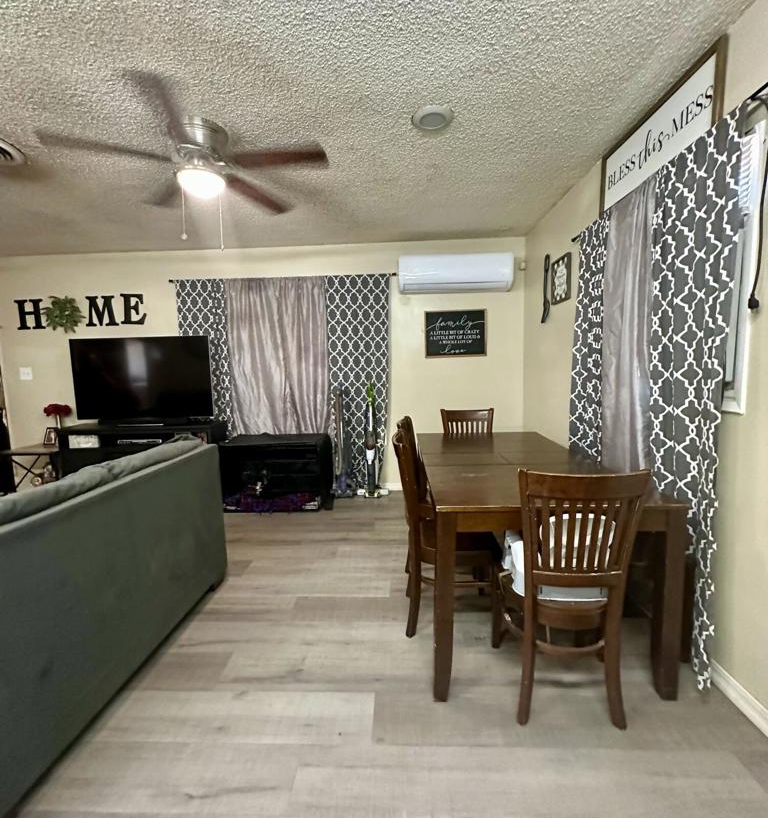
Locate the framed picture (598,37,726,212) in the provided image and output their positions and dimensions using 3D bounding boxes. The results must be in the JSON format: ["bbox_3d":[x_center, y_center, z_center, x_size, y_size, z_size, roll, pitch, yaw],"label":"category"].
[{"bbox_3d":[1.270,-1.251,1.984,0.030,0.320,0.900,-1,6,2],"label":"framed picture"}]

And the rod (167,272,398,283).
[{"bbox_3d":[-0.998,-1.276,4.026,2.240,0.032,0.050,-1,6,2],"label":"rod"}]

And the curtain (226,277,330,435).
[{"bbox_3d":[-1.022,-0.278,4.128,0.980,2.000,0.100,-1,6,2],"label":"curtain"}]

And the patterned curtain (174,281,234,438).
[{"bbox_3d":[-1.748,-0.212,4.105,0.500,2.080,0.100,-1,6,2],"label":"patterned curtain"}]

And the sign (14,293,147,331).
[{"bbox_3d":[-3.020,-0.945,4.117,1.325,0.345,0.040,-1,6,2],"label":"sign"}]

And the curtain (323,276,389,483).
[{"bbox_3d":[-0.236,-0.246,4.106,0.635,2.120,0.110,-1,6,2],"label":"curtain"}]

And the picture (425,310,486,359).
[{"bbox_3d":[0.697,-0.729,4.009,0.593,0.452,0.025,-1,6,2],"label":"picture"}]

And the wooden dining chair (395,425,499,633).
[{"bbox_3d":[0.294,0.572,2.060,0.490,0.975,0.455,-1,6,2],"label":"wooden dining chair"}]

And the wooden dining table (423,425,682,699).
[{"bbox_3d":[0.662,0.640,2.289,0.875,0.760,1.580,-1,6,2],"label":"wooden dining table"}]

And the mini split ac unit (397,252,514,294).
[{"bbox_3d":[0.673,-1.287,3.951,1.050,0.325,0.220,-1,6,2],"label":"mini split ac unit"}]

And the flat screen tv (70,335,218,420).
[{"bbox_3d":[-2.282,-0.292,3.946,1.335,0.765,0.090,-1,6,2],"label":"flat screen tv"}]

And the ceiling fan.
[{"bbox_3d":[-0.928,-1.218,2.047,1.290,0.320,1.270,-1,6,2],"label":"ceiling fan"}]

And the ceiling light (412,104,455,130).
[{"bbox_3d":[0.234,-1.379,1.981,0.195,0.030,0.195,-1,6,2],"label":"ceiling light"}]

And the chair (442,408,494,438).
[{"bbox_3d":[0.622,0.486,2.908,0.440,0.935,0.520,-1,6,2],"label":"chair"}]

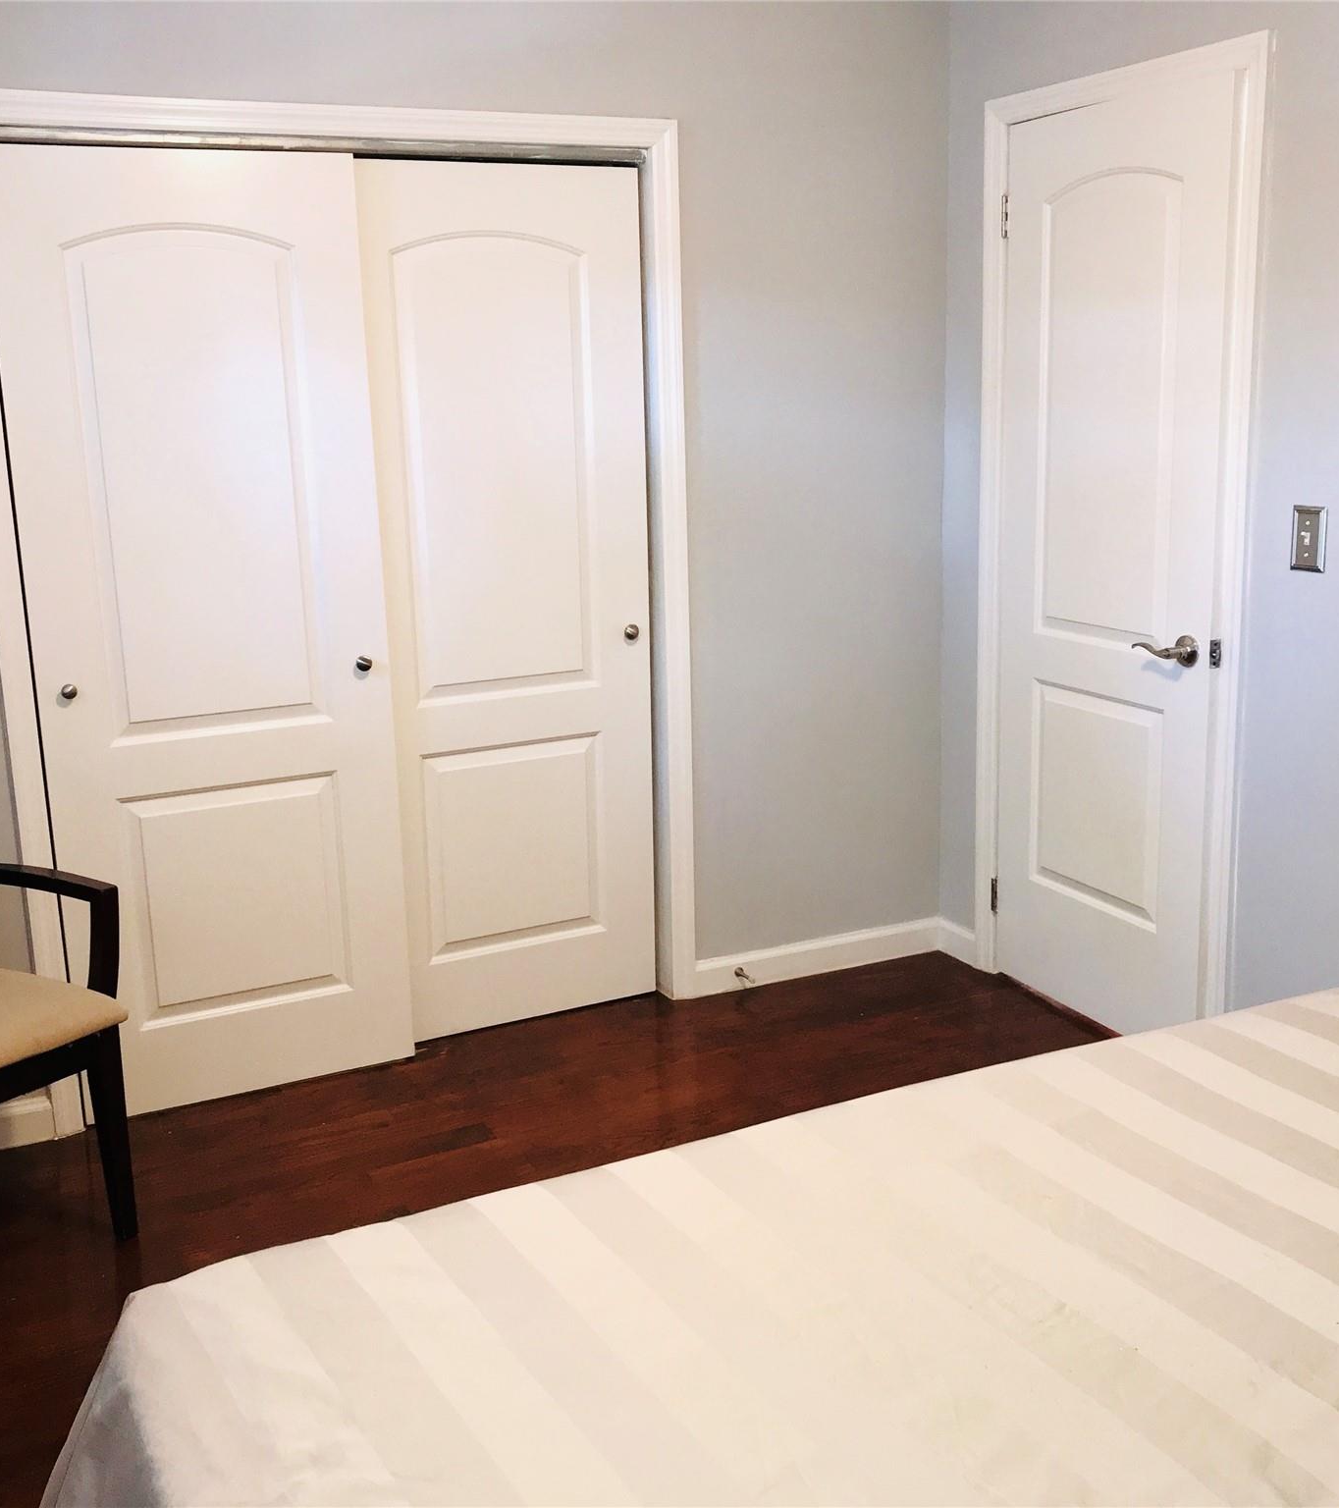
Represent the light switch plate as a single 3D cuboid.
[{"bbox_3d":[1.213,-0.407,3.085,0.010,0.123,0.081,-8,14,-25],"label":"light switch plate"}]

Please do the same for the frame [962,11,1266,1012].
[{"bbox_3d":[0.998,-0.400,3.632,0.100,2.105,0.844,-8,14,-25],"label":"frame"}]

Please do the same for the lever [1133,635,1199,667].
[{"bbox_3d":[1.030,-0.216,3.380,0.060,0.066,0.149,-7,14,-22],"label":"lever"}]

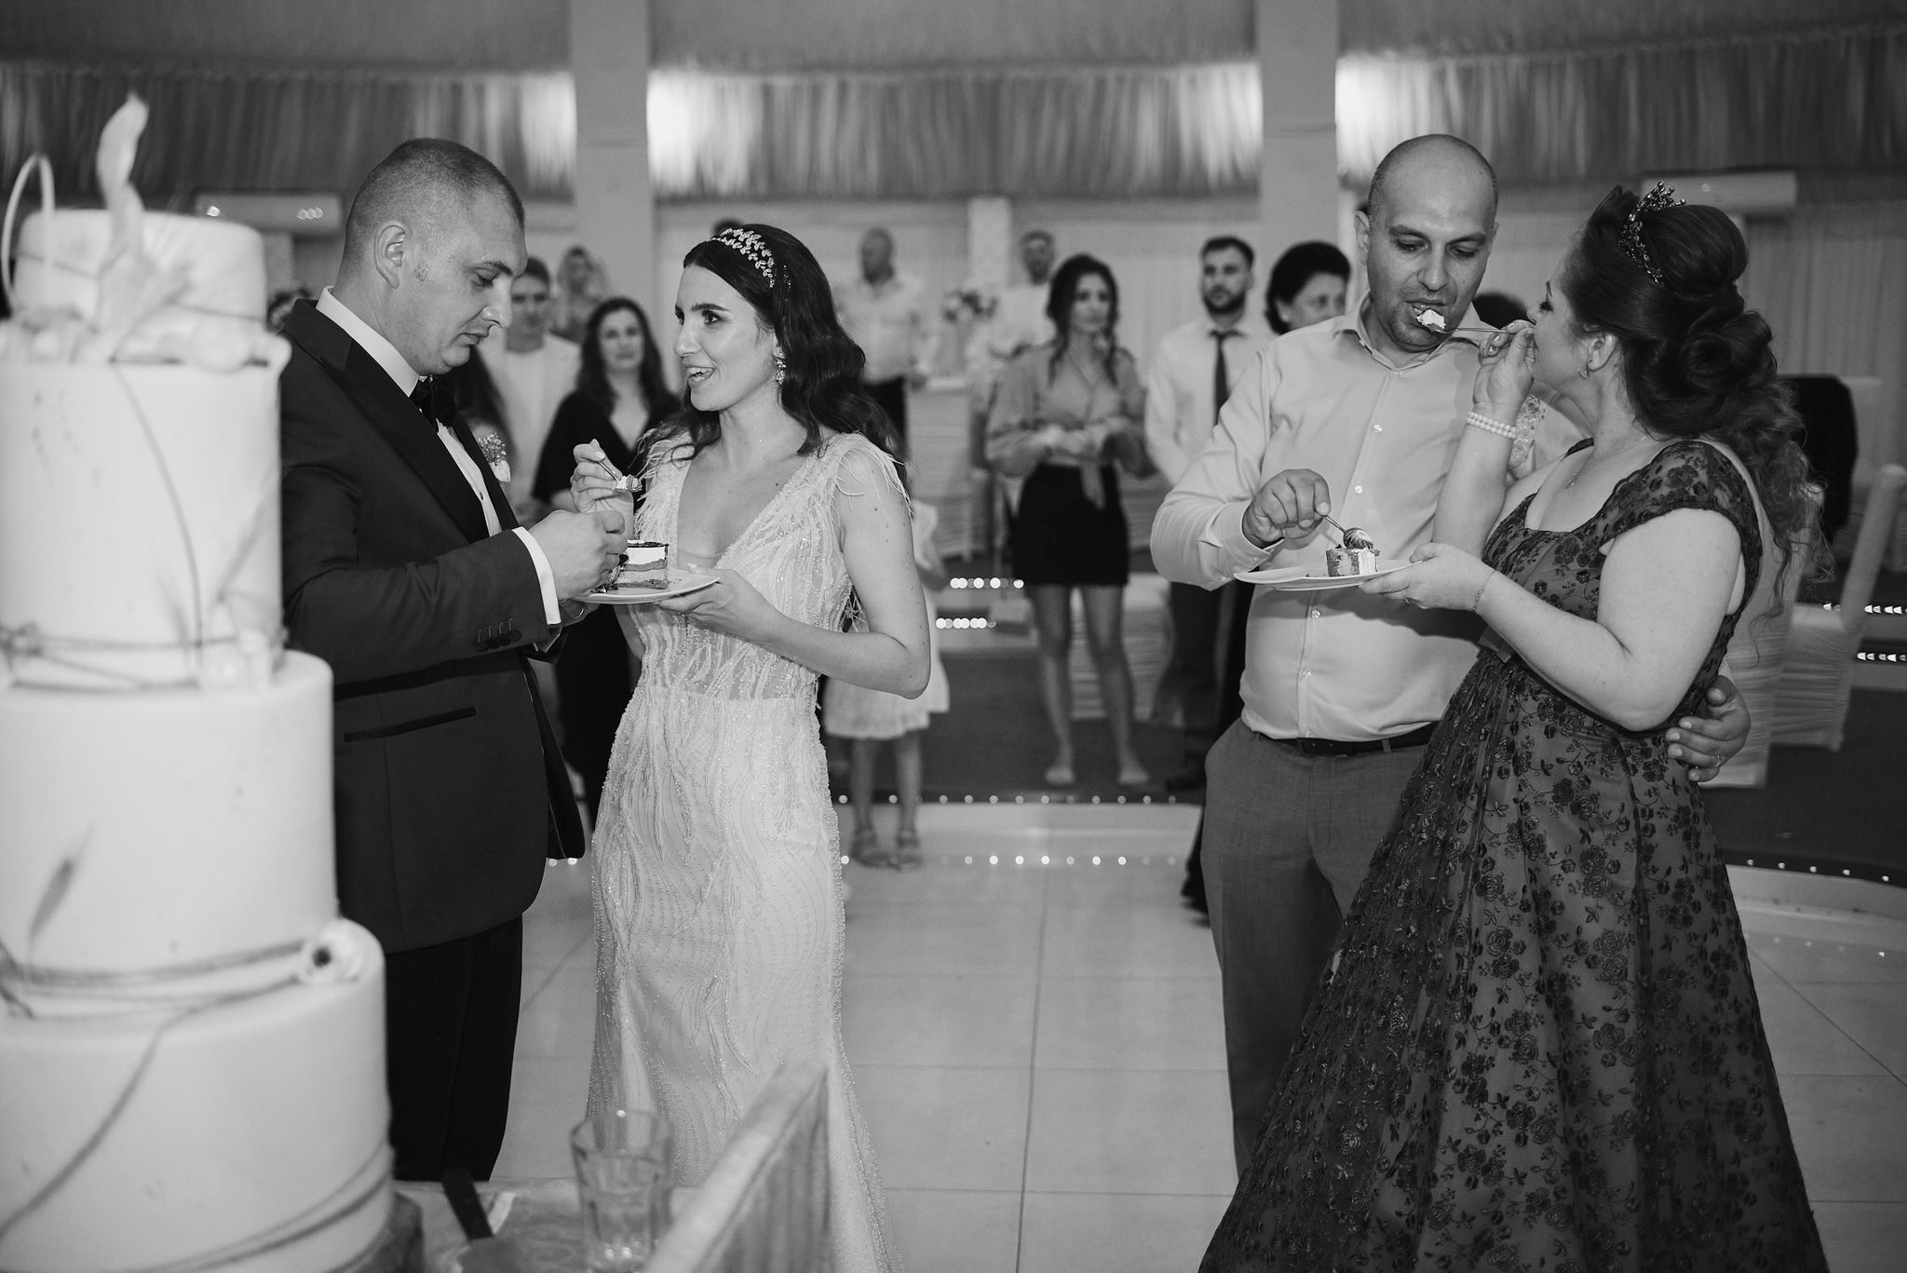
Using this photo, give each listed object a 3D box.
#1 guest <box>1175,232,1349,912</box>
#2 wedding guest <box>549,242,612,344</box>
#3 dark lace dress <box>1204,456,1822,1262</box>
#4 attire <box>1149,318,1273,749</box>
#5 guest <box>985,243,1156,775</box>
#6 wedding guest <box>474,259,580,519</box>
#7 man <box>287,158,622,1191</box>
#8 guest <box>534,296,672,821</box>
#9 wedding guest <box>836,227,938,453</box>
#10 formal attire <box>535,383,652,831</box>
[{"bbox_3d":[0.899,-0.134,4.831,0.580,1.765,0.420,-5,9,-30],"label":"guest"},{"bbox_3d":[-1.751,-1.029,8.841,0.450,1.653,0.300,-2,8,-11],"label":"wedding guest"},{"bbox_3d":[0.714,0.438,2.286,0.880,1.335,0.850,-5,9,-30],"label":"dark lace dress"},{"bbox_3d":[0.875,-0.287,5.951,0.530,1.470,0.300,1,8,8],"label":"attire"},{"bbox_3d":[0.384,-0.371,6.009,0.530,1.690,0.360,-1,8,-3],"label":"guest"},{"bbox_3d":[-1.466,-0.427,6.503,0.520,1.762,0.300,-3,8,-14],"label":"wedding guest"},{"bbox_3d":[-0.591,0.303,2.185,0.480,1.729,0.540,1,8,8],"label":"man"},{"bbox_3d":[-0.971,-0.153,5.432,0.480,1.654,0.320,-2,8,-10],"label":"guest"},{"bbox_3d":[-0.331,-1.066,8.838,0.500,1.720,0.320,-1,8,-6],"label":"wedding guest"},{"bbox_3d":[-0.978,-0.050,5.447,0.480,1.346,0.310,-2,8,-10],"label":"formal attire"}]

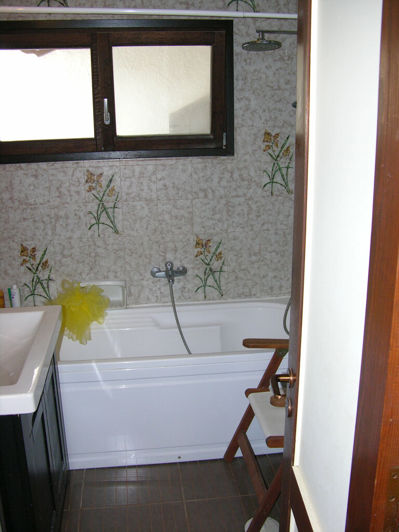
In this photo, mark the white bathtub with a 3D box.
[{"bbox_3d":[-0.164,0.595,2.889,1.700,0.560,0.760,-3,15,-7],"label":"white bathtub"}]

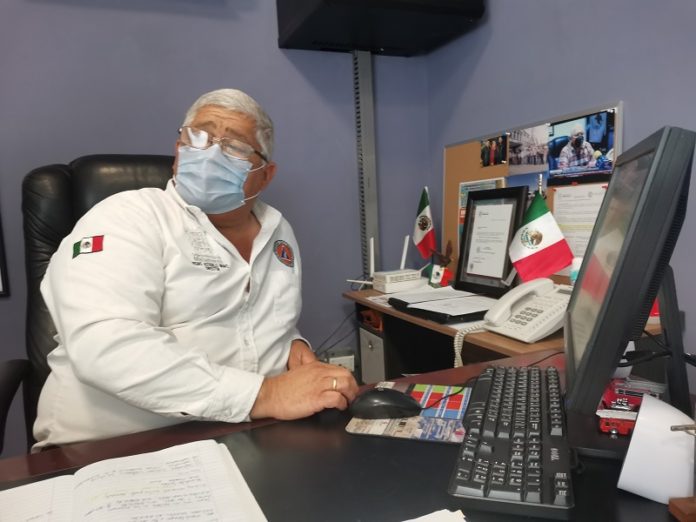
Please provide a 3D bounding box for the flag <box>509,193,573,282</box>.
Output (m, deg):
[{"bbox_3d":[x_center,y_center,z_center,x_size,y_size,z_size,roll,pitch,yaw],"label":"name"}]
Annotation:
[{"bbox_3d":[0.563,-0.069,1.530,0.185,0.260,0.070,-1,7,14],"label":"flag"}]

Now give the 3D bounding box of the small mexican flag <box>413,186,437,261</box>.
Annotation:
[{"bbox_3d":[0.303,-0.152,2.070,0.100,0.280,0.060,-2,7,12],"label":"small mexican flag"}]

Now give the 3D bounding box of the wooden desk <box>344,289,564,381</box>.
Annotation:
[{"bbox_3d":[0.517,0.522,1.577,0.550,0.750,1.200,-6,8,-26],"label":"wooden desk"}]

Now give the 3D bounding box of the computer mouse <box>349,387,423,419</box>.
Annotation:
[{"bbox_3d":[0.063,0.239,0.878,0.115,0.038,0.064,-3,7,1],"label":"computer mouse"}]

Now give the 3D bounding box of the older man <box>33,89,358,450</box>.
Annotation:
[{"bbox_3d":[-0.200,0.330,1.090,0.620,1.320,0.760,-10,10,-44],"label":"older man"}]

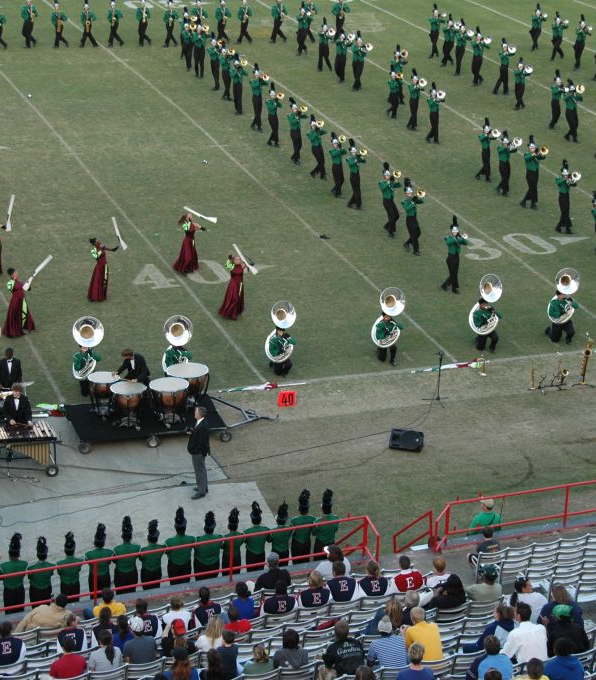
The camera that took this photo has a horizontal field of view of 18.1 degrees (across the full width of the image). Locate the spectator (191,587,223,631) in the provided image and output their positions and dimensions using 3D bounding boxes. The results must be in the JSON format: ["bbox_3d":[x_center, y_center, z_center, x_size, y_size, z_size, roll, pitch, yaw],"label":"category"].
[{"bbox_3d":[-1.490,4.157,27.853,0.500,1.320,0.760,-7,23,-22],"label":"spectator"}]

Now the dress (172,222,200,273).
[{"bbox_3d":[-2.851,-2.444,48.253,0.620,1.270,0.580,18,26,36],"label":"dress"}]

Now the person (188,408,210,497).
[{"bbox_3d":[-1.886,2.133,36.159,0.460,1.840,0.520,-2,21,-10],"label":"person"}]

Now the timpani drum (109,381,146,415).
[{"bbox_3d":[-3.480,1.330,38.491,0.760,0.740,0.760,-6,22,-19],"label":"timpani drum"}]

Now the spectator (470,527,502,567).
[{"bbox_3d":[3.128,3.574,31.717,0.460,1.175,0.780,-7,23,-22],"label":"spectator"}]

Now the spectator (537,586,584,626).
[{"bbox_3d":[3.431,3.904,25.261,0.560,1.280,0.750,-8,23,-25],"label":"spectator"}]

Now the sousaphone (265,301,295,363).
[{"bbox_3d":[-0.434,-0.189,41.886,0.720,1.300,0.620,-9,23,-26],"label":"sousaphone"}]

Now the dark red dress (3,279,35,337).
[{"bbox_3d":[-6.497,-0.787,43.571,0.719,1.260,0.774,13,23,26],"label":"dark red dress"}]

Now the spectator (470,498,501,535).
[{"bbox_3d":[3.292,3.569,33.011,0.550,1.740,0.400,-8,23,-24],"label":"spectator"}]

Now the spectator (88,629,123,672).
[{"bbox_3d":[-2.618,4.280,24.844,0.480,1.230,0.750,-8,23,-23],"label":"spectator"}]

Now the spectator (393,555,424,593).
[{"bbox_3d":[1.494,3.711,28.119,0.540,1.273,0.750,-8,23,-23],"label":"spectator"}]

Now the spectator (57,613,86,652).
[{"bbox_3d":[-3.198,4.279,26.312,0.500,1.214,0.750,-8,23,-23],"label":"spectator"}]

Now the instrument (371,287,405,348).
[{"bbox_3d":[2.066,-0.505,43.049,0.780,1.380,0.580,-7,22,-22],"label":"instrument"}]

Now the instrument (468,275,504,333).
[{"bbox_3d":[4.297,-0.802,42.966,0.700,1.370,0.580,-9,24,-26],"label":"instrument"}]

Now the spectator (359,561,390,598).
[{"bbox_3d":[1.109,3.873,28.621,0.500,1.260,0.750,-7,22,-22],"label":"spectator"}]

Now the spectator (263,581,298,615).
[{"bbox_3d":[-0.331,3.965,27.429,0.520,1.179,0.750,-8,23,-23],"label":"spectator"}]

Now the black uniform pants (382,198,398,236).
[{"bbox_3d":[2.569,-3.416,51.540,0.500,1.020,0.380,13,24,27],"label":"black uniform pants"}]

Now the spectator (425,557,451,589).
[{"bbox_3d":[2.037,3.730,28.583,0.520,1.150,0.720,-7,23,-22],"label":"spectator"}]

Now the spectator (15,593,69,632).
[{"bbox_3d":[-3.770,4.191,27.749,0.720,1.200,0.780,-8,23,-23],"label":"spectator"}]

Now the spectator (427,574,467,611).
[{"bbox_3d":[2.013,3.903,27.133,0.750,1.150,0.580,14,24,29],"label":"spectator"}]

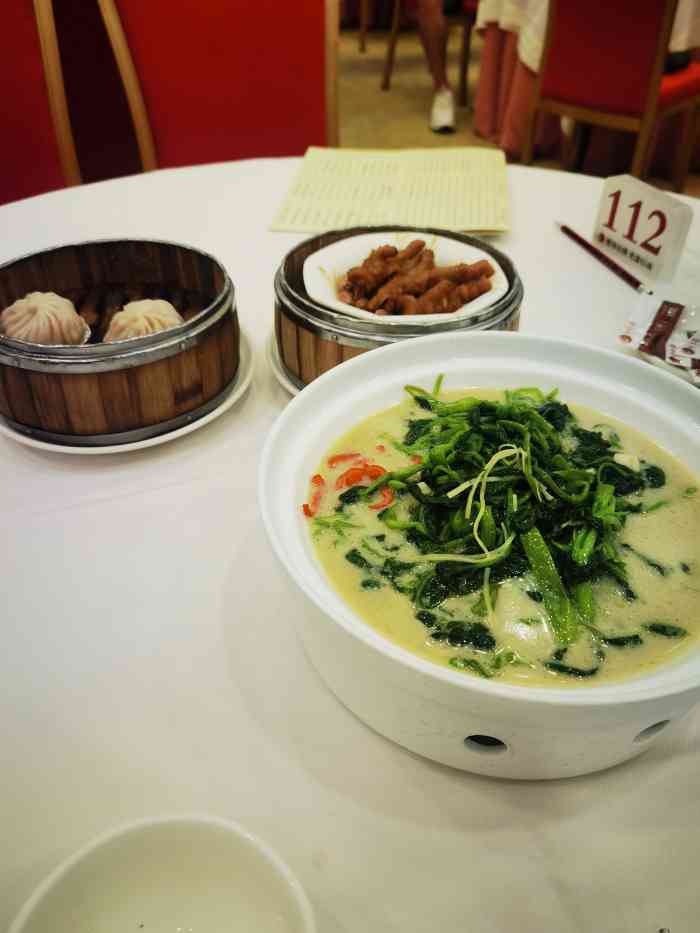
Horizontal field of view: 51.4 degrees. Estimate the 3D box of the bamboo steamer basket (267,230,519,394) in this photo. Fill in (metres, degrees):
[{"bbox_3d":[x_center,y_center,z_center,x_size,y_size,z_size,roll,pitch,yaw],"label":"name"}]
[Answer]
[{"bbox_3d":[0.035,-0.113,0.535,0.175,0.066,0.175,0,40,0],"label":"bamboo steamer basket"}]

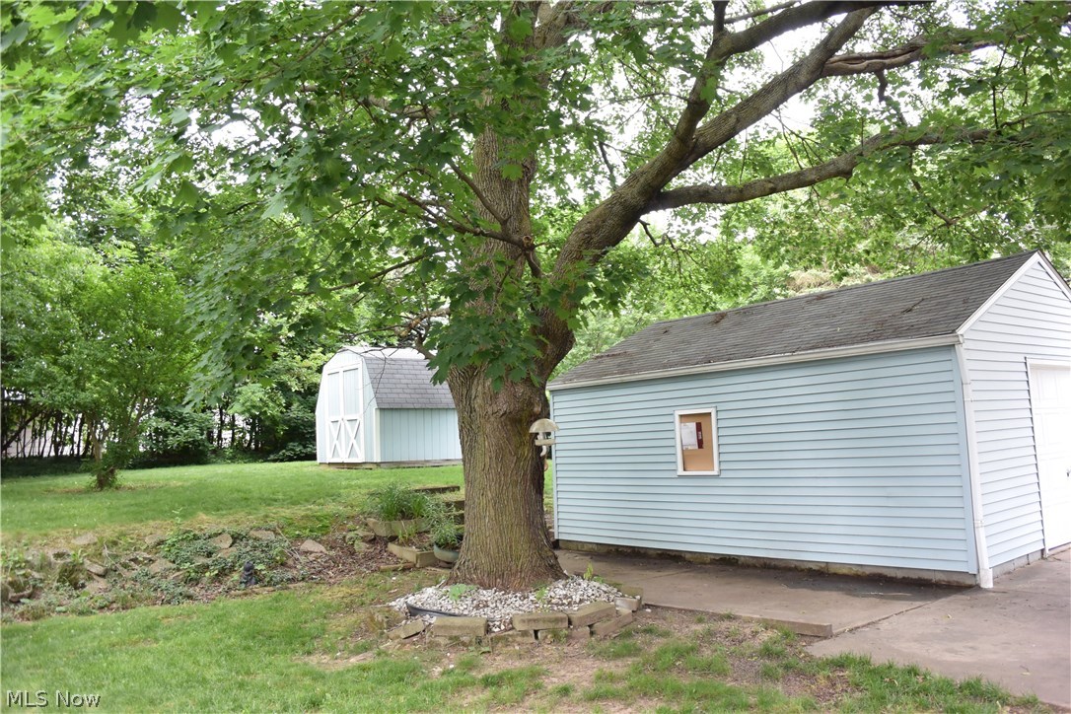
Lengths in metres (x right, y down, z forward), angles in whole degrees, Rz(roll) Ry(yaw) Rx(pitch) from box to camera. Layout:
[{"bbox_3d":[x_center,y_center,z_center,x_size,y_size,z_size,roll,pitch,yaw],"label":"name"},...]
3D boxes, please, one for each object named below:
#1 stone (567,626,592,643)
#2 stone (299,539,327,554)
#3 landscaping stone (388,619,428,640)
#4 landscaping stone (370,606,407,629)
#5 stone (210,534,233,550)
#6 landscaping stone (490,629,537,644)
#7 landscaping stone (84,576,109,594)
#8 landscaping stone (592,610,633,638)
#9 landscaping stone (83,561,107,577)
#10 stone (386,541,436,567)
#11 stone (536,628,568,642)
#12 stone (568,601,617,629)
[{"bbox_3d":[0.356,2.263,6.550,0.210,0.110,0.200,-2,-6,-6],"label":"stone"},{"bbox_3d":[-2.880,2.458,10.400,0.360,0.190,0.250,-1,-7,-20],"label":"stone"},{"bbox_3d":[-1.072,2.291,6.750,0.330,0.100,0.200,-17,0,20],"label":"landscaping stone"},{"bbox_3d":[-1.294,2.287,7.050,0.290,0.130,0.220,-6,-7,30],"label":"landscaping stone"},{"bbox_3d":[-3.911,2.302,10.000,0.290,0.200,0.220,-1,-7,-20],"label":"stone"},{"bbox_3d":[-0.197,2.245,6.479,0.360,0.092,0.200,-2,-6,-10],"label":"landscaping stone"},{"bbox_3d":[-4.830,2.516,8.850,0.250,0.180,0.200,-1,-7,-20],"label":"landscaping stone"},{"bbox_3d":[0.648,2.222,6.700,0.200,0.120,0.400,-9,-8,43],"label":"landscaping stone"},{"bbox_3d":[-5.097,2.449,9.300,0.250,0.110,0.180,13,5,-11],"label":"landscaping stone"},{"bbox_3d":[-1.618,2.554,10.450,0.430,0.190,0.720,-1,-6,-21],"label":"stone"},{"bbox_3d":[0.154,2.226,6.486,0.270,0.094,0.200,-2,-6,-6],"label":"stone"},{"bbox_3d":[0.424,2.056,6.430,0.415,0.095,0.190,2,-8,-36],"label":"stone"}]

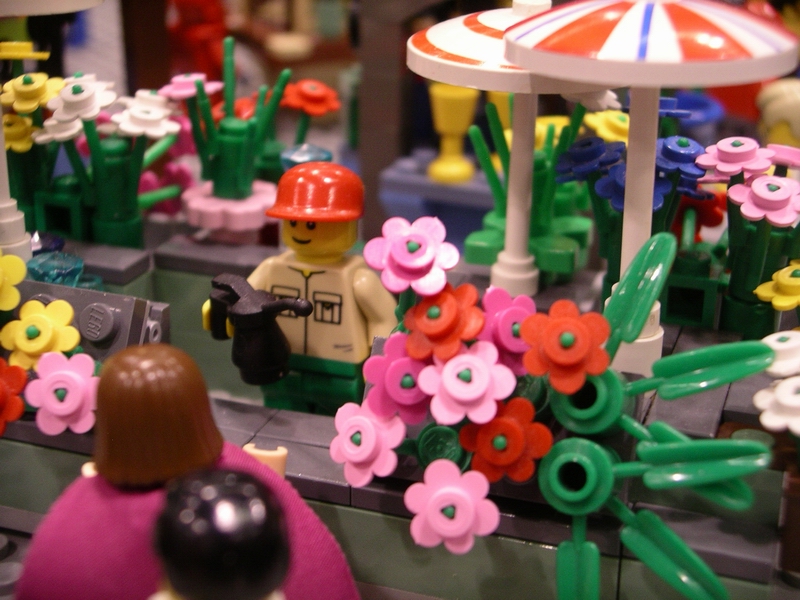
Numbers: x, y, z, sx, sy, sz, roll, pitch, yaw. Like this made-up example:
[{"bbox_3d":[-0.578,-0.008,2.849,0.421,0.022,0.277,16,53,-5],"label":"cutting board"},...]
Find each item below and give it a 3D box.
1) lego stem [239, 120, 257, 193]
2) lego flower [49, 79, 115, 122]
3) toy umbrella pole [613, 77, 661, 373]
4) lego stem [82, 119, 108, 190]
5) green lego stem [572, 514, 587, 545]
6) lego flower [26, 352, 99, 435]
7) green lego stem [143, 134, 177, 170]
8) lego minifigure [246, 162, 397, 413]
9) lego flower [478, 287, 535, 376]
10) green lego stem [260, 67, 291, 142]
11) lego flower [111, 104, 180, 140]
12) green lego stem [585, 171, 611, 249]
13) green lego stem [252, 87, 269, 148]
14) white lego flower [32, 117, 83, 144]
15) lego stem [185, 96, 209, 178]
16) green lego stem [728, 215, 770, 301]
[{"bbox_3d":[-0.023,-0.022,0.218,0.003,0.012,0.003,1,20,0],"label":"lego stem"},{"bbox_3d":[-0.046,-0.030,0.208,0.010,0.003,0.010,3,41,0],"label":"lego flower"},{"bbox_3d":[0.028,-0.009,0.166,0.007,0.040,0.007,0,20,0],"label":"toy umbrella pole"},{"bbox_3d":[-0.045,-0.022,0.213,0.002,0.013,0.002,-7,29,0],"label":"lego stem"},{"bbox_3d":[0.019,0.025,0.153,0.001,0.003,0.001,0,0,0],"label":"green lego stem"},{"bbox_3d":[-0.039,0.011,0.166,0.009,0.009,0.002,5,-2,13],"label":"lego flower"},{"bbox_3d":[-0.037,-0.023,0.220,0.002,0.007,0.002,43,0,0],"label":"green lego stem"},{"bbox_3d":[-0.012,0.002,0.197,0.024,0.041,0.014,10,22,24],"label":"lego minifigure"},{"bbox_3d":[0.012,0.003,0.152,0.010,0.010,0.003,-8,-6,-23],"label":"lego flower"},{"bbox_3d":[-0.018,-0.029,0.211,0.002,0.012,0.002,19,20,0],"label":"green lego stem"},{"bbox_3d":[-0.037,-0.027,0.210,0.010,0.003,0.010,13,31,0],"label":"lego flower"},{"bbox_3d":[0.026,-0.012,0.186,0.002,0.010,0.002,-8,-6,0],"label":"green lego stem"},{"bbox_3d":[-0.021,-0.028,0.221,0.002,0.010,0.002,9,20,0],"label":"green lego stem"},{"bbox_3d":[-0.051,-0.026,0.217,0.010,0.003,0.010,-6,32,0],"label":"white lego flower"},{"bbox_3d":[-0.031,-0.025,0.220,0.002,0.013,0.002,-10,14,0],"label":"lego stem"},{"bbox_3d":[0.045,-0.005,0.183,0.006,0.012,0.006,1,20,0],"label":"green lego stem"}]

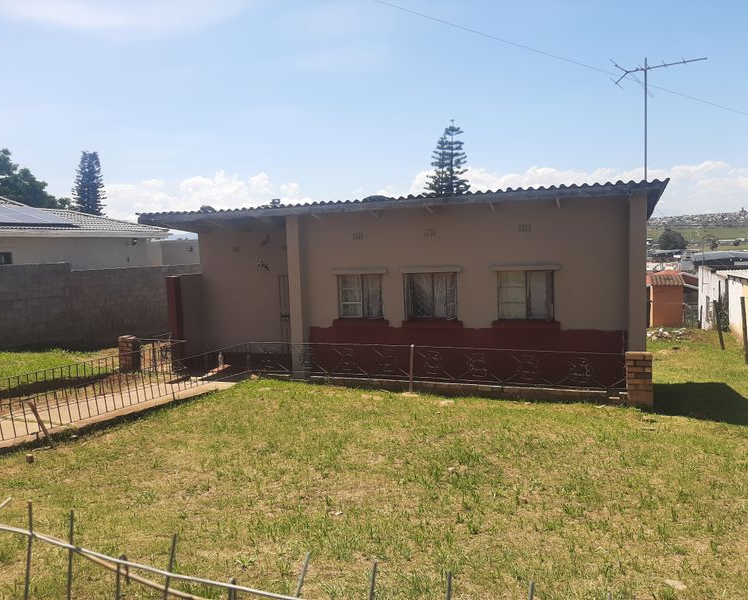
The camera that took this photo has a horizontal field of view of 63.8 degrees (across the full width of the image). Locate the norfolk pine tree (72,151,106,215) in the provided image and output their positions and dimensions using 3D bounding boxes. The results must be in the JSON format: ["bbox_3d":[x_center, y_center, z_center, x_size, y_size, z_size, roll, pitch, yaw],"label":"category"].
[{"bbox_3d":[-30.032,-8.197,64.568,4.100,15.500,4.100,-4,5,-25],"label":"norfolk pine tree"}]

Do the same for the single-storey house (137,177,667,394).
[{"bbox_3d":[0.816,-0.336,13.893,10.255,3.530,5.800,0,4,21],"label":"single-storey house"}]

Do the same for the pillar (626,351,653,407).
[{"bbox_3d":[4.135,1.216,9.366,0.356,0.830,0.356,0,4,21],"label":"pillar"}]

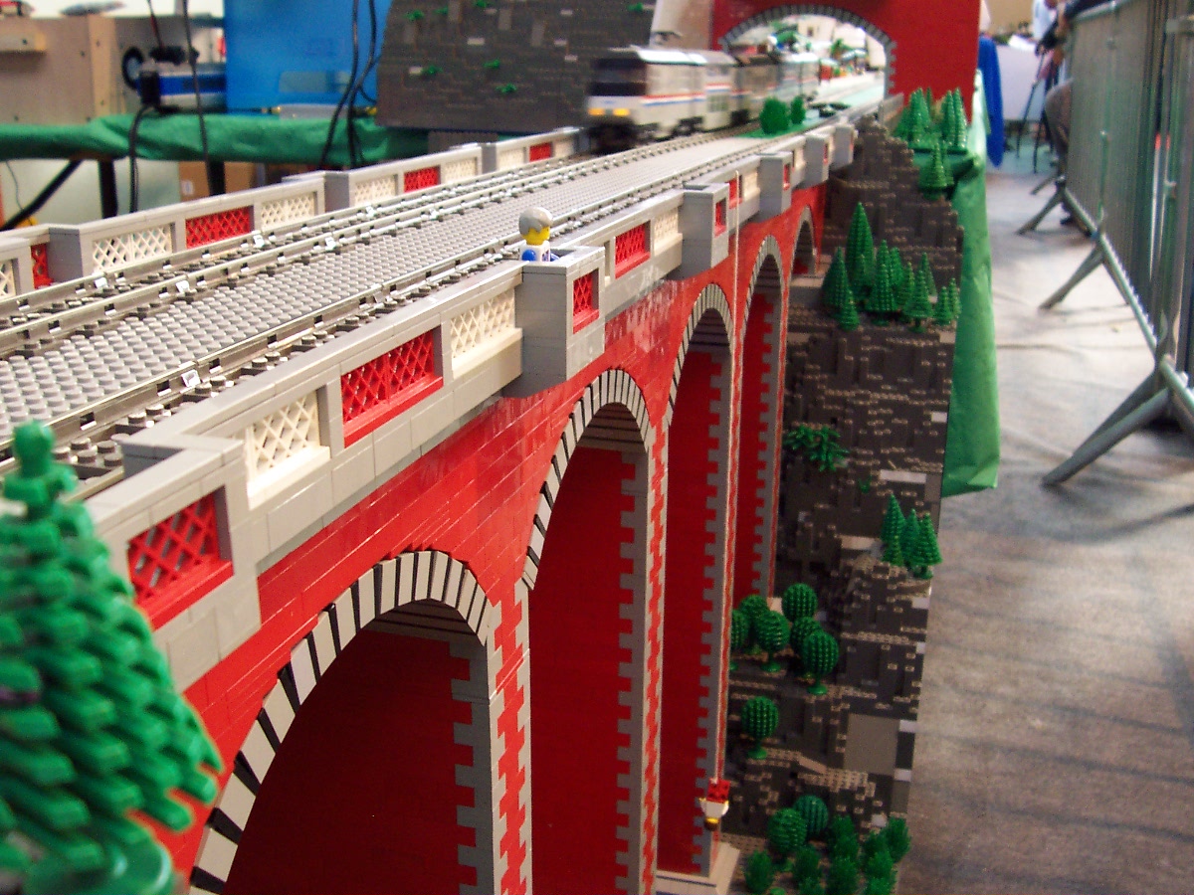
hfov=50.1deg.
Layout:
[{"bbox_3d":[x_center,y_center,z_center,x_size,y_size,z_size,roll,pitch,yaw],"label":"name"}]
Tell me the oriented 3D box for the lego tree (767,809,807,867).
[{"bbox_3d":[0.157,0.324,1.060,0.033,0.052,0.033,5,18,15],"label":"lego tree"}]

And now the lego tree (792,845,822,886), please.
[{"bbox_3d":[0.180,0.359,1.090,0.025,0.038,0.025,0,17,0],"label":"lego tree"}]

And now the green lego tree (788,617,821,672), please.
[{"bbox_3d":[0.189,0.179,1.145,0.033,0.052,0.033,5,18,15],"label":"green lego tree"}]

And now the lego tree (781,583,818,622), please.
[{"bbox_3d":[0.189,0.155,1.193,0.034,0.057,0.034,0,17,0],"label":"lego tree"}]

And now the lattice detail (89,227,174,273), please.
[{"bbox_3d":[-0.209,-0.087,0.571,0.009,0.019,0.064,5,18,15],"label":"lattice detail"}]

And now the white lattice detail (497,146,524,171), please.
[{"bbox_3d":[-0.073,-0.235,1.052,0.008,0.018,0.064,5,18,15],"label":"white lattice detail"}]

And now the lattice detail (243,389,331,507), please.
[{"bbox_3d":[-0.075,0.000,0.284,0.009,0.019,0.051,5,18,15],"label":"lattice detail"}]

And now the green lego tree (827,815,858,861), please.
[{"bbox_3d":[0.205,0.327,1.065,0.026,0.040,0.026,5,18,15],"label":"green lego tree"}]

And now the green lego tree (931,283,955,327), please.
[{"bbox_3d":[0.350,-0.144,1.290,0.024,0.041,0.024,5,18,15],"label":"green lego tree"}]

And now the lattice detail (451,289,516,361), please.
[{"bbox_3d":[-0.038,-0.039,0.410,0.009,0.019,0.064,5,18,15],"label":"lattice detail"}]

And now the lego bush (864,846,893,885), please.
[{"bbox_3d":[0.250,0.372,1.130,0.025,0.040,0.025,5,18,15],"label":"lego bush"}]

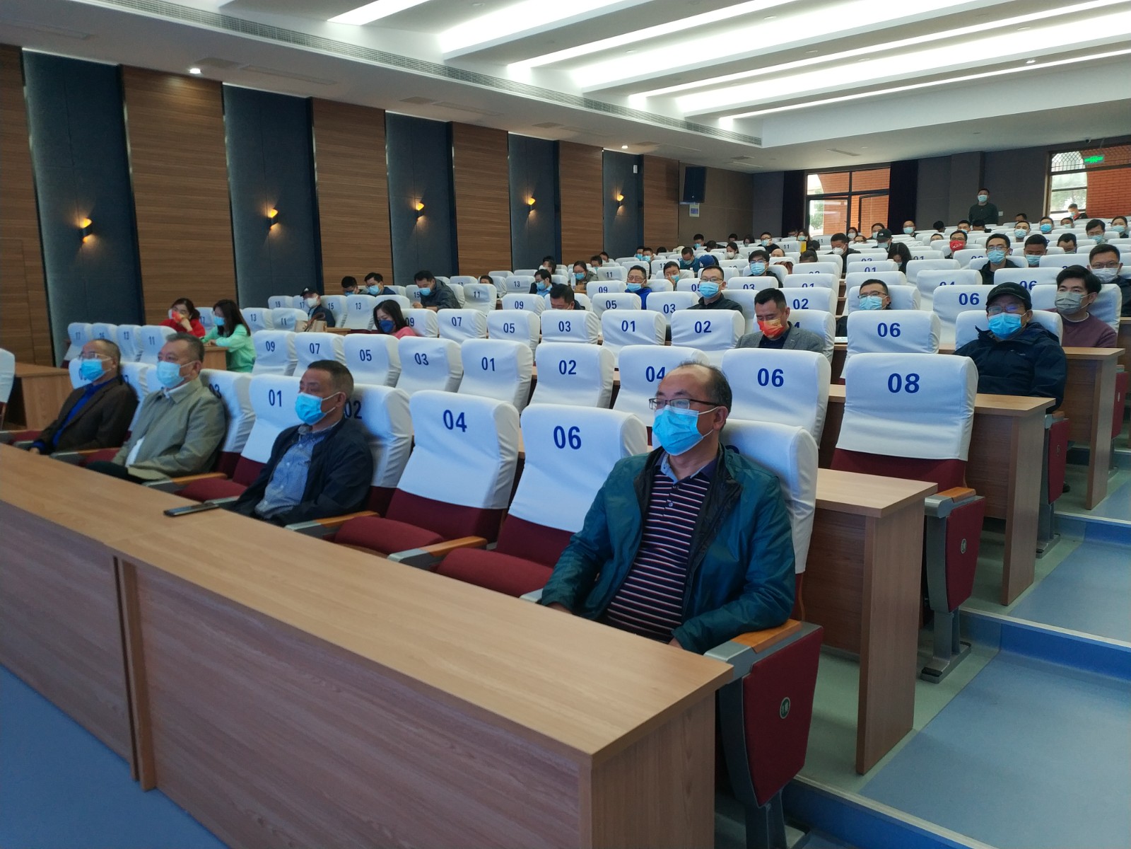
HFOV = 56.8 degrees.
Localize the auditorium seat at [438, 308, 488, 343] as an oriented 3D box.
[{"bbox_3d":[-0.751,-0.628,7.616,0.484,0.403,0.208,7,12,41],"label":"auditorium seat"}]

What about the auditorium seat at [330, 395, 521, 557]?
[{"bbox_3d":[-0.557,0.429,3.714,0.620,1.050,0.680,6,11,42],"label":"auditorium seat"}]

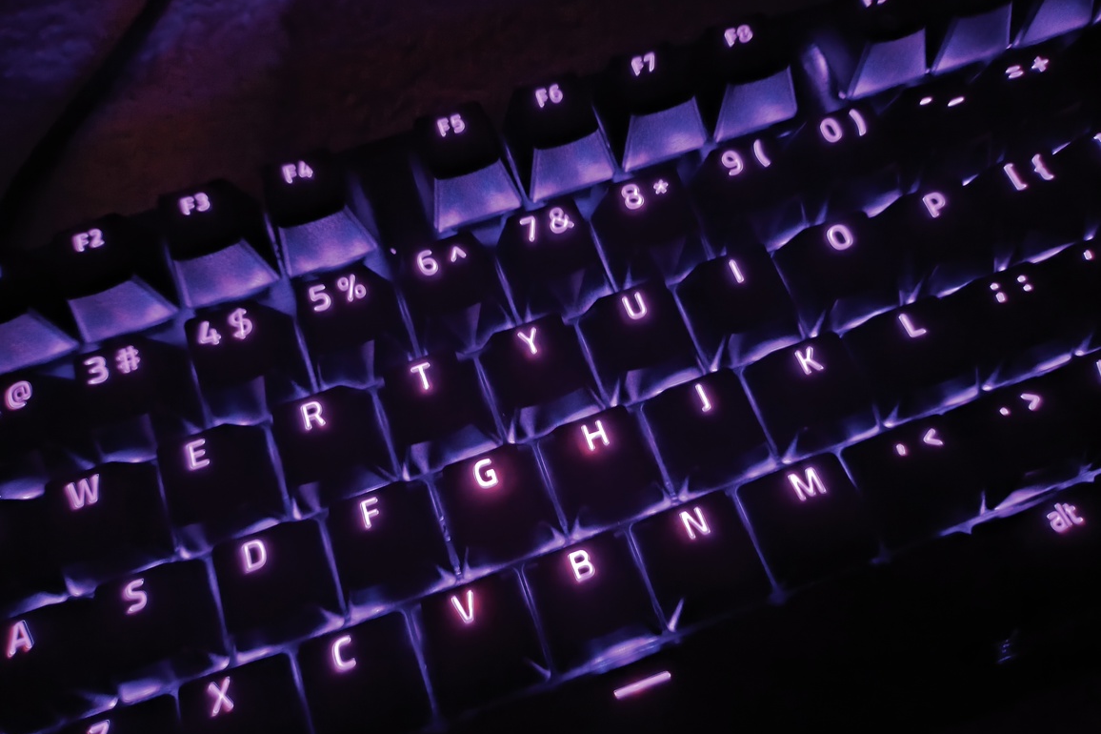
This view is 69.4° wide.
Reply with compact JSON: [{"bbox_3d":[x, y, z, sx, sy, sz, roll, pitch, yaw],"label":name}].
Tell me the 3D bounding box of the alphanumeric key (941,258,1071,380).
[{"bbox_3d":[0.081,-0.008,0.139,0.018,0.008,0.018,-19,73,-5],"label":"alphanumeric key"}]

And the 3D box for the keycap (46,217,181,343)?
[{"bbox_3d":[-0.079,-0.017,0.142,0.018,0.011,0.018,-19,72,-6],"label":"keycap"}]

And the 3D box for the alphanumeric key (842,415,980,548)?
[{"bbox_3d":[0.060,0.018,0.131,0.018,0.009,0.018,-19,73,-5],"label":"alphanumeric key"}]

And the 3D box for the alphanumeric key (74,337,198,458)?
[{"bbox_3d":[-0.071,0.004,0.135,0.018,0.011,0.018,-19,72,-6],"label":"alphanumeric key"}]

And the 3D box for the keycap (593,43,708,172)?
[{"bbox_3d":[0.019,-0.051,0.153,0.018,0.011,0.018,-19,73,-5],"label":"keycap"}]

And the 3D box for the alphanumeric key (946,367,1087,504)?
[{"bbox_3d":[0.078,0.011,0.132,0.018,0.008,0.018,-19,72,-5],"label":"alphanumeric key"}]

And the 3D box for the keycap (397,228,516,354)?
[{"bbox_3d":[-0.017,-0.014,0.141,0.018,0.011,0.018,-19,72,-5],"label":"keycap"}]

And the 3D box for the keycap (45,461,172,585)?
[{"bbox_3d":[-0.074,0.025,0.131,0.018,0.009,0.018,-19,73,-5],"label":"keycap"}]

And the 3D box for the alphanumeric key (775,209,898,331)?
[{"bbox_3d":[0.052,-0.017,0.142,0.018,0.010,0.018,-19,73,-5],"label":"alphanumeric key"}]

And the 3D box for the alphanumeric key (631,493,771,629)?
[{"bbox_3d":[0.024,0.031,0.127,0.018,0.009,0.018,-19,73,-5],"label":"alphanumeric key"}]

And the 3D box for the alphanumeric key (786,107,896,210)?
[{"bbox_3d":[0.055,-0.038,0.148,0.018,0.011,0.018,-19,73,-5],"label":"alphanumeric key"}]

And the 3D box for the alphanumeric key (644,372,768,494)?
[{"bbox_3d":[0.027,0.011,0.134,0.018,0.009,0.018,-19,73,-5],"label":"alphanumeric key"}]

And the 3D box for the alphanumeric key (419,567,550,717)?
[{"bbox_3d":[-0.012,0.042,0.125,0.018,0.009,0.018,-19,73,-5],"label":"alphanumeric key"}]

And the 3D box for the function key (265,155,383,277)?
[{"bbox_3d":[-0.043,-0.029,0.147,0.018,0.011,0.018,-19,72,-5],"label":"function key"}]

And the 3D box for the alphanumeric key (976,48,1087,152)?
[{"bbox_3d":[0.090,-0.051,0.151,0.018,0.011,0.018,-19,72,-6],"label":"alphanumeric key"}]

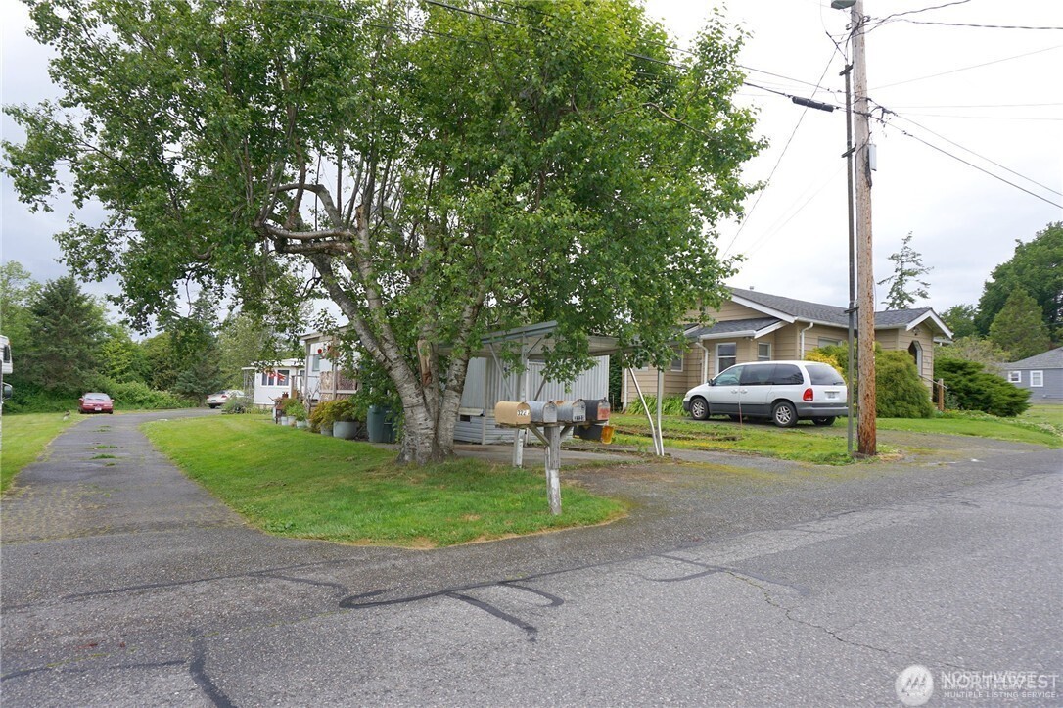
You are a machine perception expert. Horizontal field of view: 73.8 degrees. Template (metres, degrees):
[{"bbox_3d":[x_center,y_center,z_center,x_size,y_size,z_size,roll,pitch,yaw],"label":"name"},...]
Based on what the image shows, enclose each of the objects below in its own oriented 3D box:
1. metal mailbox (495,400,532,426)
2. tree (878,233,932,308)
[{"bbox_3d":[-0.202,0.640,7.612,0.175,0.232,0.490,1,-3,-30],"label":"metal mailbox"},{"bbox_3d":[27.272,-2.407,52.000,4.600,13.200,4.600,5,-4,-36],"label":"tree"}]

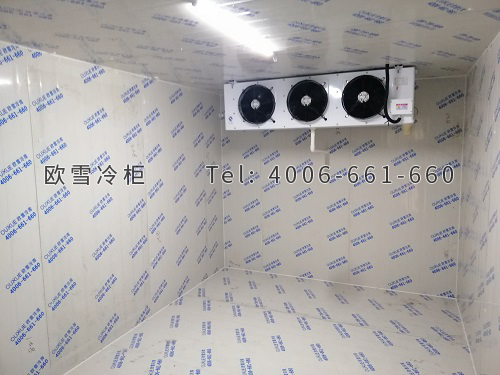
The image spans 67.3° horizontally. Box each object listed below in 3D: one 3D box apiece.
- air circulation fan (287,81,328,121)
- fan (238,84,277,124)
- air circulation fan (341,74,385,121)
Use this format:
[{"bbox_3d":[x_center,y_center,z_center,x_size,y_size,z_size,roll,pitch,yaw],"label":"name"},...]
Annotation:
[{"bbox_3d":[0.481,-0.709,3.092,0.347,0.347,0.090,2,7,23],"label":"air circulation fan"},{"bbox_3d":[0.071,-0.718,3.270,0.347,0.347,0.090,2,7,23],"label":"fan"},{"bbox_3d":[0.891,-0.698,2.914,0.347,0.347,0.090,2,7,23],"label":"air circulation fan"}]

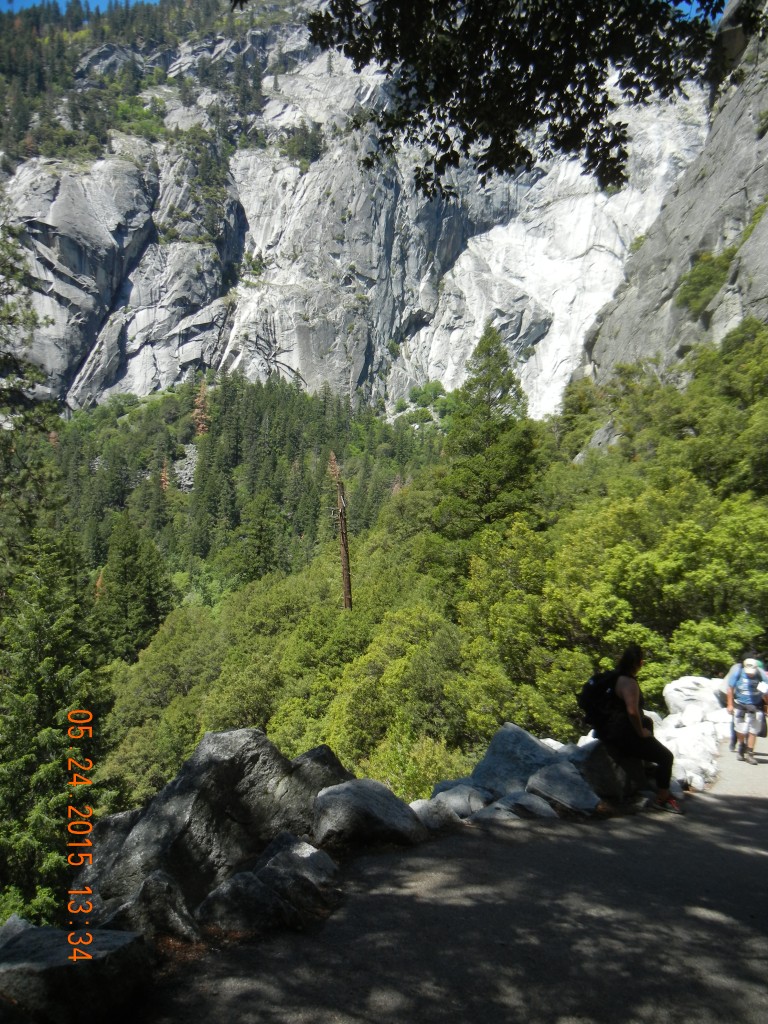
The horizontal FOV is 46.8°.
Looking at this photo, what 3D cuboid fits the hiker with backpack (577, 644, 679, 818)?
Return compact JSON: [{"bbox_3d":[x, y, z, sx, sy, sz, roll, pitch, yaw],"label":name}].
[{"bbox_3d":[2.004,1.750,7.300,0.770,1.347,0.500,-2,-6,10],"label":"hiker with backpack"}]

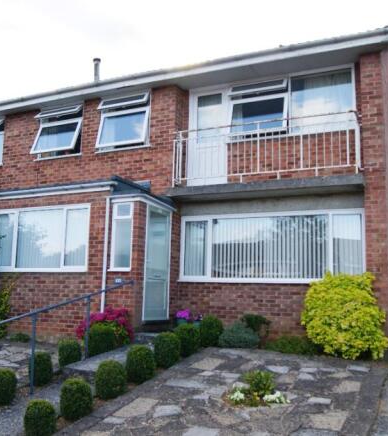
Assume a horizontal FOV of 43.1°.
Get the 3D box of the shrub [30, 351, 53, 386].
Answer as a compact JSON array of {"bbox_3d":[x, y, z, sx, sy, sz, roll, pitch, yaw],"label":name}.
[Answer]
[{"bbox_3d":[-1.947,1.946,6.322,0.292,0.414,0.292,-2,-9,24],"label":"shrub"}]

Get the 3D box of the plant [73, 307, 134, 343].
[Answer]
[{"bbox_3d":[-1.488,1.764,7.937,0.980,0.660,0.520,-3,-9,25],"label":"plant"}]

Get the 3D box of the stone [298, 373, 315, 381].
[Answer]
[{"bbox_3d":[1.580,2.240,6.990,0.230,0.040,0.270,0,-1,14],"label":"stone"}]

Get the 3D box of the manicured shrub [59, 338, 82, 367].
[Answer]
[{"bbox_3d":[-1.829,1.997,7.331,0.360,0.420,0.360,1,-9,0],"label":"manicured shrub"}]

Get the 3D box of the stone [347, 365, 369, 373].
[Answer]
[{"bbox_3d":[2.296,2.150,6.917,0.357,0.050,0.159,-2,-1,42],"label":"stone"}]

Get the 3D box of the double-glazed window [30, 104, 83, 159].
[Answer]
[{"bbox_3d":[-2.892,-1.859,10.376,1.130,1.130,0.270,-2,-9,25],"label":"double-glazed window"}]

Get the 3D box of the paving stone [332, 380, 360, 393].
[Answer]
[{"bbox_3d":[1.873,2.095,6.034,0.290,0.040,0.420,-2,-3,25],"label":"paving stone"}]

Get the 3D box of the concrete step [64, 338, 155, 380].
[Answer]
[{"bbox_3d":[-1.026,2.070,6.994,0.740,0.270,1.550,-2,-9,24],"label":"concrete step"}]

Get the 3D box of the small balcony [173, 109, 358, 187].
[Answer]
[{"bbox_3d":[1.232,-1.129,8.664,3.360,1.080,0.550,-2,-9,25],"label":"small balcony"}]

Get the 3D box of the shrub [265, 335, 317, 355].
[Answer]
[{"bbox_3d":[1.575,2.065,8.022,0.860,0.280,0.520,-3,-9,25],"label":"shrub"}]

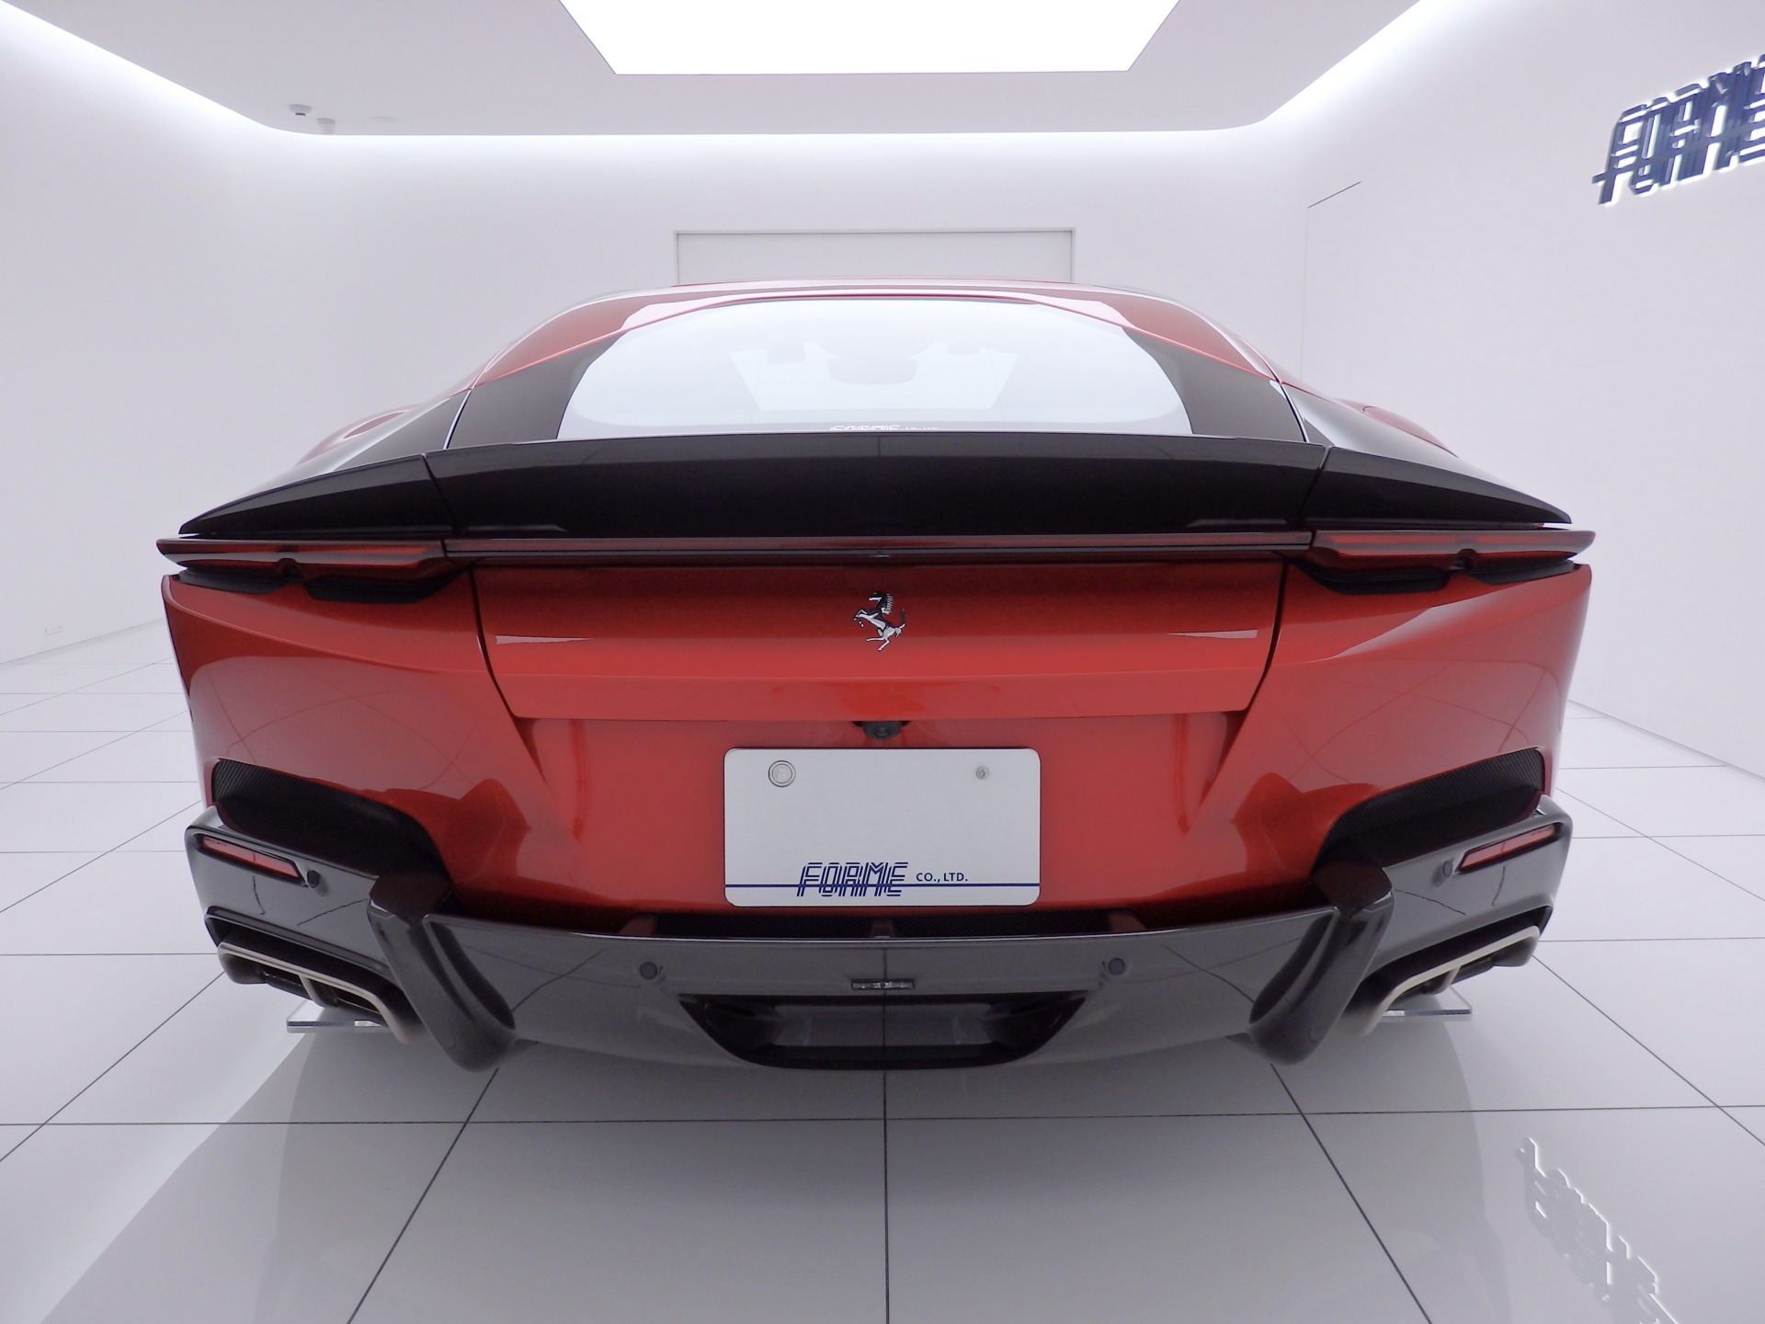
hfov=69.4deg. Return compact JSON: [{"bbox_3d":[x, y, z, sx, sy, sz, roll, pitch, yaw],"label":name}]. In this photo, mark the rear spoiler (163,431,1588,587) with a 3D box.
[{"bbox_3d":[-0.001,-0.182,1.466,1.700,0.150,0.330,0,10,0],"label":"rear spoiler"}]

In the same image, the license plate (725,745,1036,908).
[{"bbox_3d":[0.001,0.174,1.335,0.330,0.165,0.015,0,1,0],"label":"license plate"}]

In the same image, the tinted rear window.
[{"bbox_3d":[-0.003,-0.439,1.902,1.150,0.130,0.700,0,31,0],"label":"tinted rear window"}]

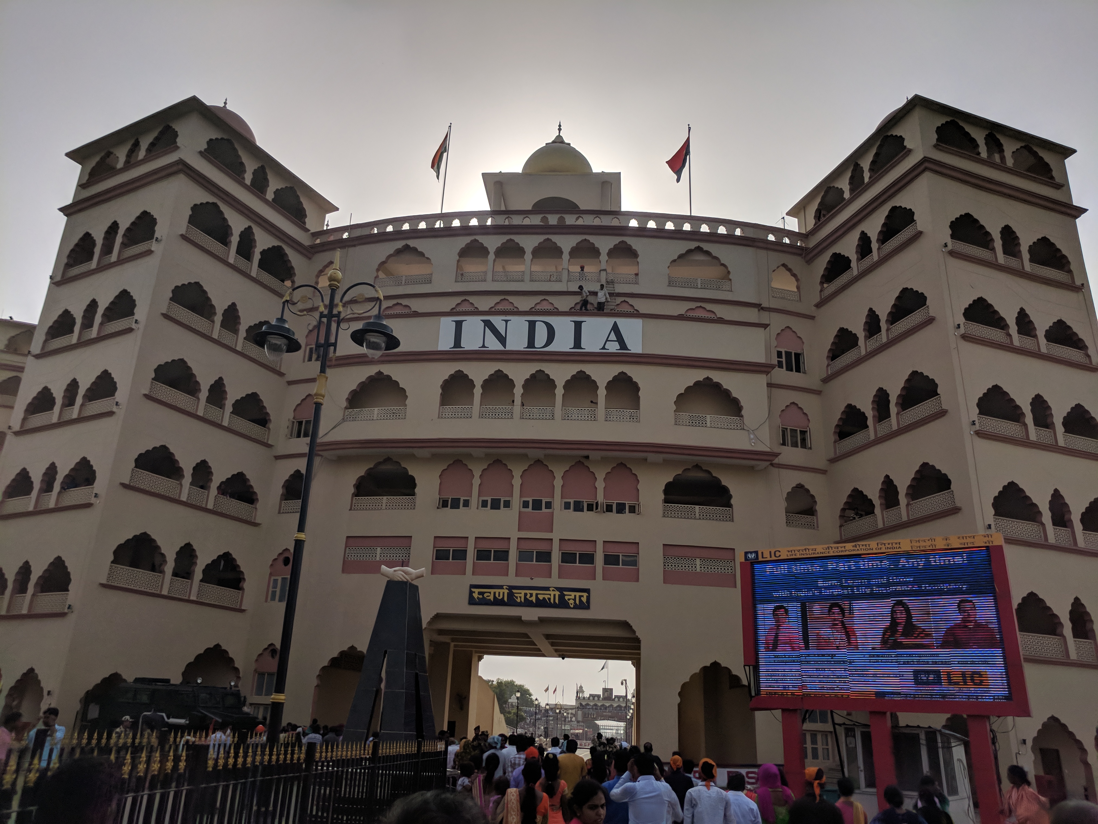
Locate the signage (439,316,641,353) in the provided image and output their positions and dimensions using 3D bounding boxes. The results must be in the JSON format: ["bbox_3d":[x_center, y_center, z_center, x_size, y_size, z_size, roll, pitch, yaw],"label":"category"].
[{"bbox_3d":[-0.399,-3.291,34.907,8.602,1.578,0.300,1,-21,4],"label":"signage"}]

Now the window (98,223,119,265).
[{"bbox_3d":[-20.786,-7.981,39.327,1.140,2.410,0.300,-9,-23,27],"label":"window"}]

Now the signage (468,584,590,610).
[{"bbox_3d":[-0.765,7.165,32.016,4.751,0.773,0.120,1,-21,4],"label":"signage"}]

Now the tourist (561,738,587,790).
[{"bbox_3d":[0.370,5.964,12.718,0.500,1.700,0.300,2,-21,0],"label":"tourist"}]

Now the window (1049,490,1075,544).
[{"bbox_3d":[17.702,3.607,28.756,0.854,1.824,0.300,10,-22,-19],"label":"window"}]

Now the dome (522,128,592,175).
[{"bbox_3d":[0.495,-14.888,47.502,4.009,3.559,4.009,1,-21,4],"label":"dome"}]

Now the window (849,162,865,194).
[{"bbox_3d":[15.239,-11.476,40.619,0.300,1.600,1.040,9,-22,-17],"label":"window"}]

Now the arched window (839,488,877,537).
[{"bbox_3d":[12.417,3.969,32.852,0.300,1.852,2.172,10,-22,-18],"label":"arched window"}]

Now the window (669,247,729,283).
[{"bbox_3d":[7.537,-7.348,41.576,3.180,2.110,0.300,5,-21,-7],"label":"window"}]

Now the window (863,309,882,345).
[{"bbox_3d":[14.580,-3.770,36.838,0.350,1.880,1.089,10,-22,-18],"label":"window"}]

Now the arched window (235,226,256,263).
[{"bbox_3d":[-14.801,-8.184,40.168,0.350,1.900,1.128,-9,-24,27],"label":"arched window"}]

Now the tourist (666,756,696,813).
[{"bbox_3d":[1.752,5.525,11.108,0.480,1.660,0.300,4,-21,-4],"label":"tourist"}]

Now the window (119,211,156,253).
[{"bbox_3d":[-18.273,-8.068,37.171,2.355,2.150,0.350,-9,-24,27],"label":"window"}]

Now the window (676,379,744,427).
[{"bbox_3d":[7.172,-0.402,37.296,3.150,2.420,0.300,5,-21,-7],"label":"window"}]

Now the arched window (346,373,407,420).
[{"bbox_3d":[-7.843,-0.707,38.120,3.100,2.400,0.300,-3,-21,13],"label":"arched window"}]

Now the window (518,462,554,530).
[{"bbox_3d":[-0.520,3.783,36.953,1.560,3.290,0.250,1,-21,3],"label":"window"}]

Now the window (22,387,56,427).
[{"bbox_3d":[-22.142,-0.204,36.221,2.319,1.920,0.350,-9,-24,27],"label":"window"}]

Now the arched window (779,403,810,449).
[{"bbox_3d":[11.412,0.639,38.615,1.552,2.250,0.350,8,-21,-14],"label":"arched window"}]

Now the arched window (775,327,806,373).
[{"bbox_3d":[10.630,-2.706,36.565,1.483,2.183,0.300,7,-22,-13],"label":"arched window"}]

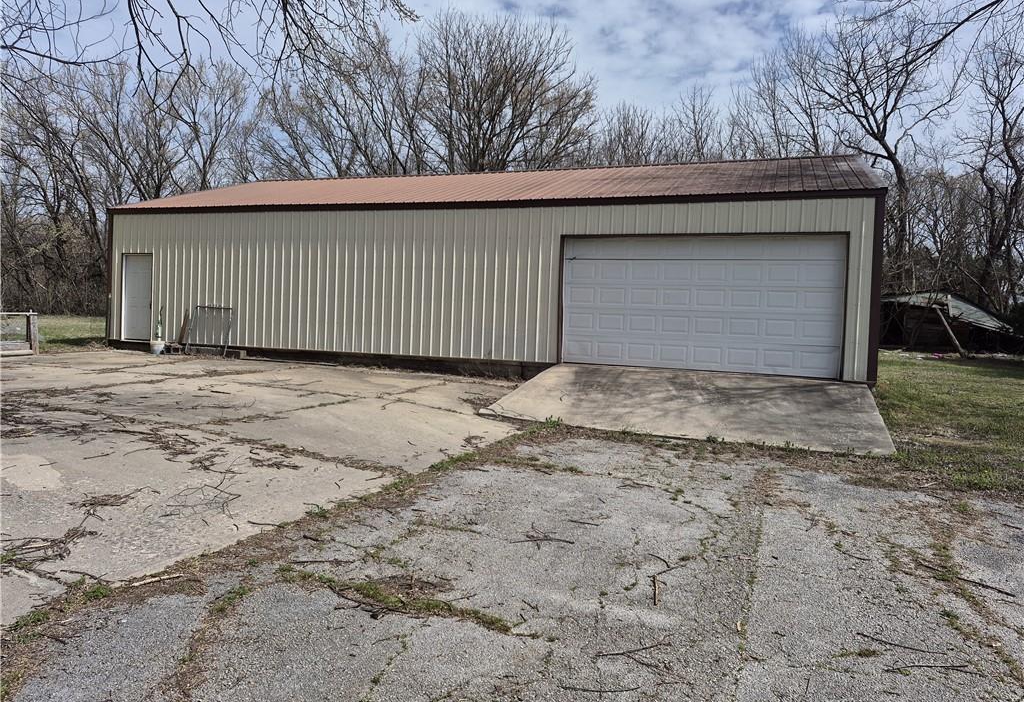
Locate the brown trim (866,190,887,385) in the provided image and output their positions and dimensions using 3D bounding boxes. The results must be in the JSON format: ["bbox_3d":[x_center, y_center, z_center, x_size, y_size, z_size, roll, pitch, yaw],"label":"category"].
[{"bbox_3d":[6.029,-1.049,11.236,0.160,3.190,0.120,3,3,19],"label":"brown trim"}]

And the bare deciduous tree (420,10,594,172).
[{"bbox_3d":[-0.509,-7.581,30.114,8.000,14.777,8.000,2,2,0],"label":"bare deciduous tree"}]

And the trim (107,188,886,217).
[{"bbox_3d":[-1.862,-2.990,13.868,16.980,0.170,0.120,3,3,19],"label":"trim"}]

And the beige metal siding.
[{"bbox_3d":[-1.916,-1.408,13.940,16.660,3.020,0.070,3,3,19],"label":"beige metal siding"}]

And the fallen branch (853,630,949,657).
[{"bbox_3d":[1.990,1.496,3.483,0.398,0.022,0.052,3,3,31],"label":"fallen branch"}]

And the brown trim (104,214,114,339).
[{"bbox_3d":[-9.838,-1.823,16.687,0.150,3.120,0.120,3,3,19],"label":"brown trim"}]

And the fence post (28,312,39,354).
[{"bbox_3d":[-10.466,-0.383,14.900,0.145,0.917,0.145,3,3,19],"label":"fence post"}]

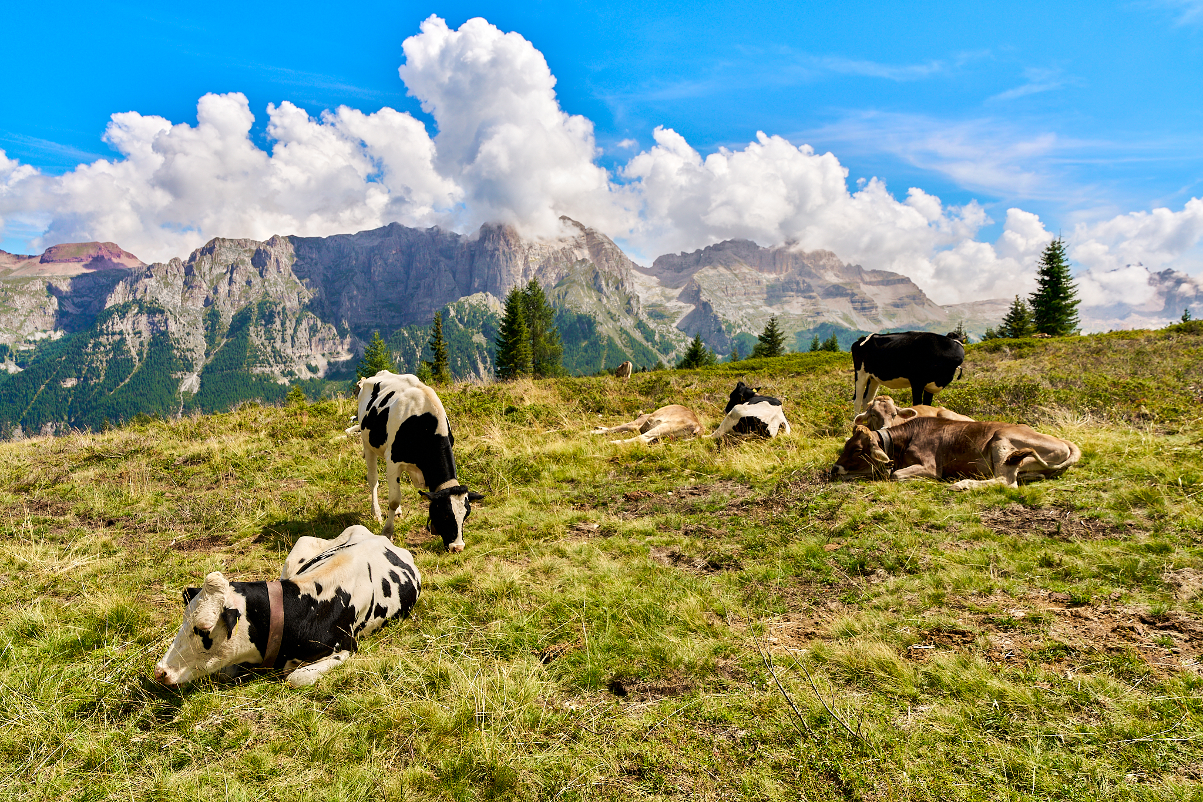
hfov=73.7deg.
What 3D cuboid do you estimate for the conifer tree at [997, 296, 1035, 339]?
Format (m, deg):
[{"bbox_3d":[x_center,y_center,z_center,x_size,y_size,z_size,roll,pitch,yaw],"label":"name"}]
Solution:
[{"bbox_3d":[20.696,-4.151,40.000,1.900,2.250,1.900,0,4,0],"label":"conifer tree"}]

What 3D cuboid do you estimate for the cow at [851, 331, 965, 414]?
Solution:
[{"bbox_3d":[4.180,-0.250,10.900,1.780,1.380,0.680,0,4,-7],"label":"cow"}]

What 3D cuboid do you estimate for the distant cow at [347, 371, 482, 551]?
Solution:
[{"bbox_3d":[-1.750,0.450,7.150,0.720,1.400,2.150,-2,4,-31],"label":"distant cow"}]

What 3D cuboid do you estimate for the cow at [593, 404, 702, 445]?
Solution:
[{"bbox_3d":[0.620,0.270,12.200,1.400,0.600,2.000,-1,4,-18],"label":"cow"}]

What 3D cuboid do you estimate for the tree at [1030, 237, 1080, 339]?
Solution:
[{"bbox_3d":[22.595,-5.628,40.000,2.550,4.950,2.550,0,4,0],"label":"tree"}]

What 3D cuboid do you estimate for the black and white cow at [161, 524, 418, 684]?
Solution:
[{"bbox_3d":[-1.580,0.980,4.500,0.840,0.650,1.750,1,3,20],"label":"black and white cow"}]

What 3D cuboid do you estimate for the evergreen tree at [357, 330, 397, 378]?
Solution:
[{"bbox_3d":[-9.600,-1.550,34.500,1.900,3.000,1.900,0,3,0],"label":"evergreen tree"}]

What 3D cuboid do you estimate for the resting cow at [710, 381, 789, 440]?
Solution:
[{"bbox_3d":[2.150,0.130,11.800,0.820,0.800,1.600,-1,3,-21],"label":"resting cow"}]

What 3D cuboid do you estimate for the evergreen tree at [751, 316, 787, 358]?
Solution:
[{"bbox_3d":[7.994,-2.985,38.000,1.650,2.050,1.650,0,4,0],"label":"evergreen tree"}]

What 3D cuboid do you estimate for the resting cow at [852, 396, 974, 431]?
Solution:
[{"bbox_3d":[3.600,0.300,8.800,1.900,0.680,0.750,-2,4,-26],"label":"resting cow"}]

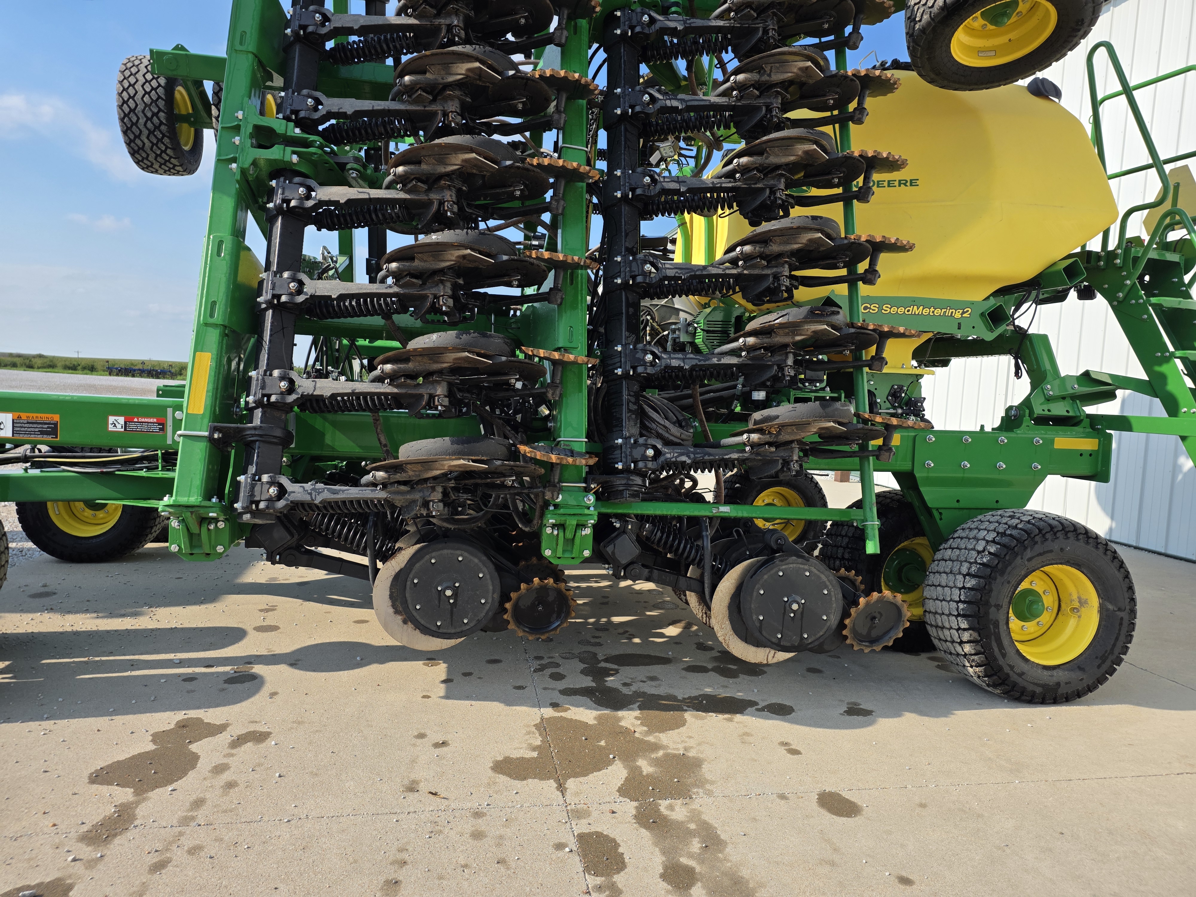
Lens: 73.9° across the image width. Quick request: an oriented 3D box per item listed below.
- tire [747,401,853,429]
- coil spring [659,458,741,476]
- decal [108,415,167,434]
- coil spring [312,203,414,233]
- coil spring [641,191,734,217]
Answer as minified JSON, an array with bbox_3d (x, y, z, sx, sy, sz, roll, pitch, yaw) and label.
[{"bbox_3d":[0.799,-0.096,3.142,0.400,0.105,0.400,2,-9,-10],"label":"tire"},{"bbox_3d":[0.373,0.061,3.176,0.414,0.092,0.092,-2,-13,11],"label":"coil spring"},{"bbox_3d":[-2.319,-0.118,4.000,0.266,0.077,0.003,3,4,-9],"label":"decal"},{"bbox_3d":[-0.938,-0.927,3.167,0.414,0.092,0.092,-2,-13,11],"label":"coil spring"},{"bbox_3d":[0.376,-1.059,3.430,0.410,0.094,0.094,-3,-12,10],"label":"coil spring"}]

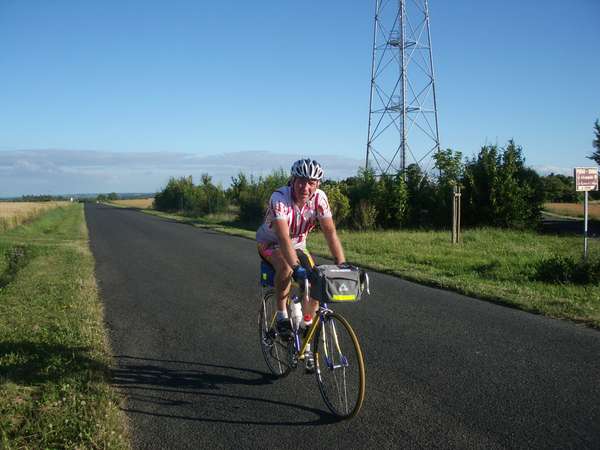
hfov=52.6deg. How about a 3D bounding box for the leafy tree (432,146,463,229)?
[{"bbox_3d":[4.513,-0.892,18.634,1.050,2.928,1.050,0,3,0],"label":"leafy tree"}]

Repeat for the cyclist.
[{"bbox_3d":[0.030,0.305,4.382,0.520,1.500,0.870,-1,3,-26],"label":"cyclist"}]

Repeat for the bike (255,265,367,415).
[{"bbox_3d":[0.032,0.735,4.399,0.470,1.000,1.690,-1,3,-26],"label":"bike"}]

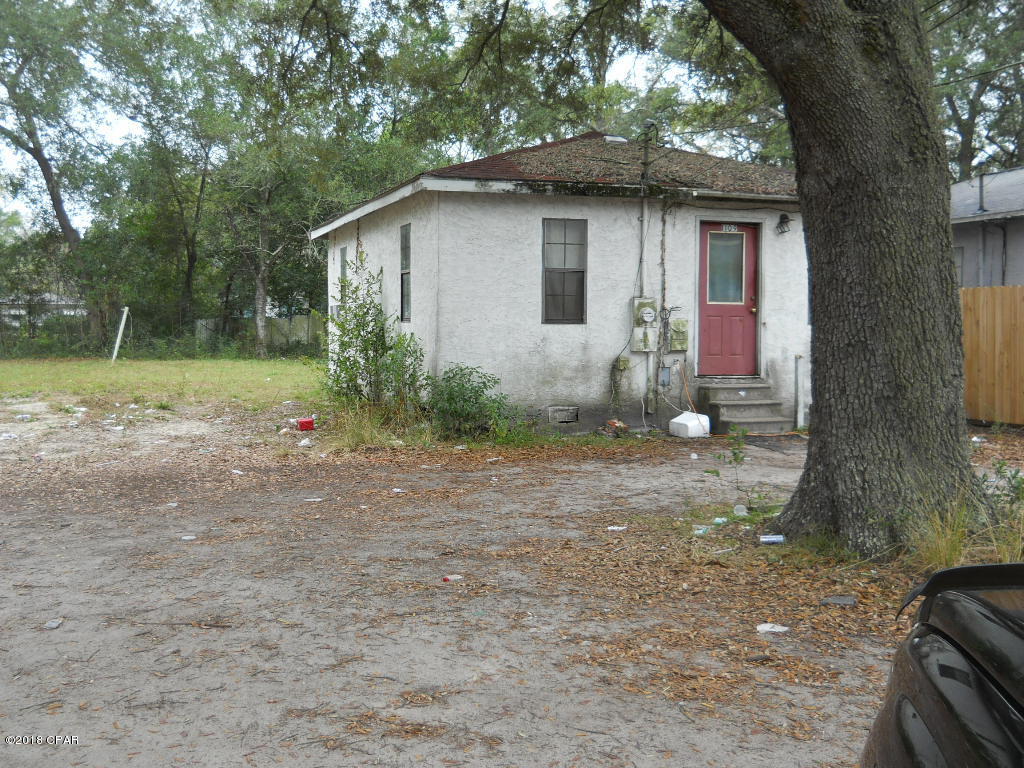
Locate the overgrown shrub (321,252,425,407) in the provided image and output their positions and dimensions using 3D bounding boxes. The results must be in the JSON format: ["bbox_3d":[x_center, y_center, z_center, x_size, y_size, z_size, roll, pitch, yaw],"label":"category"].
[{"bbox_3d":[-1.950,-0.657,15.269,1.100,2.360,1.350,-1,4,-19],"label":"overgrown shrub"}]

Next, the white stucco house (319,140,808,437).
[{"bbox_3d":[1.112,-1.832,18.123,7.450,4.430,8.500,-1,3,-19],"label":"white stucco house"}]

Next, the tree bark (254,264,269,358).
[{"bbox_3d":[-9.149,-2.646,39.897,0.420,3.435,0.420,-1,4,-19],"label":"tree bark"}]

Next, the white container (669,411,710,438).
[{"bbox_3d":[2.204,0.502,13.570,0.310,0.280,0.430,-1,4,-24],"label":"white container"}]

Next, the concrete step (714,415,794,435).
[{"bbox_3d":[3.055,0.526,14.045,1.050,0.180,0.340,-1,4,-19],"label":"concrete step"}]

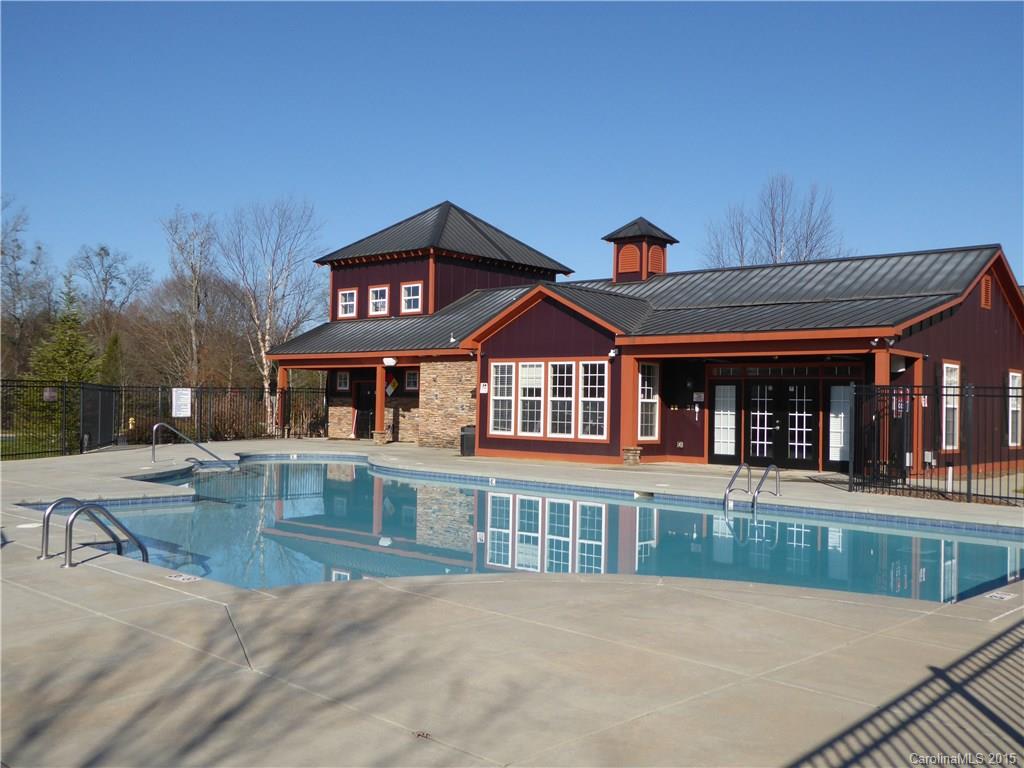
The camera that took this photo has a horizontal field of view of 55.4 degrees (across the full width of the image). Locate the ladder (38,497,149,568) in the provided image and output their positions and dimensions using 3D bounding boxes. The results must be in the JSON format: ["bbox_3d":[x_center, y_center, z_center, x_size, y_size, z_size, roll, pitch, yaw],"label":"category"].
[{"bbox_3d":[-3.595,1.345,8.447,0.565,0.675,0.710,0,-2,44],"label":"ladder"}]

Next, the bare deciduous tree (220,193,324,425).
[{"bbox_3d":[-9.826,-2.700,39.396,4.600,9.620,4.500,0,-2,42],"label":"bare deciduous tree"}]

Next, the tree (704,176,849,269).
[{"bbox_3d":[10.728,-3.007,39.879,5.800,11.160,5.400,0,-2,42],"label":"tree"}]

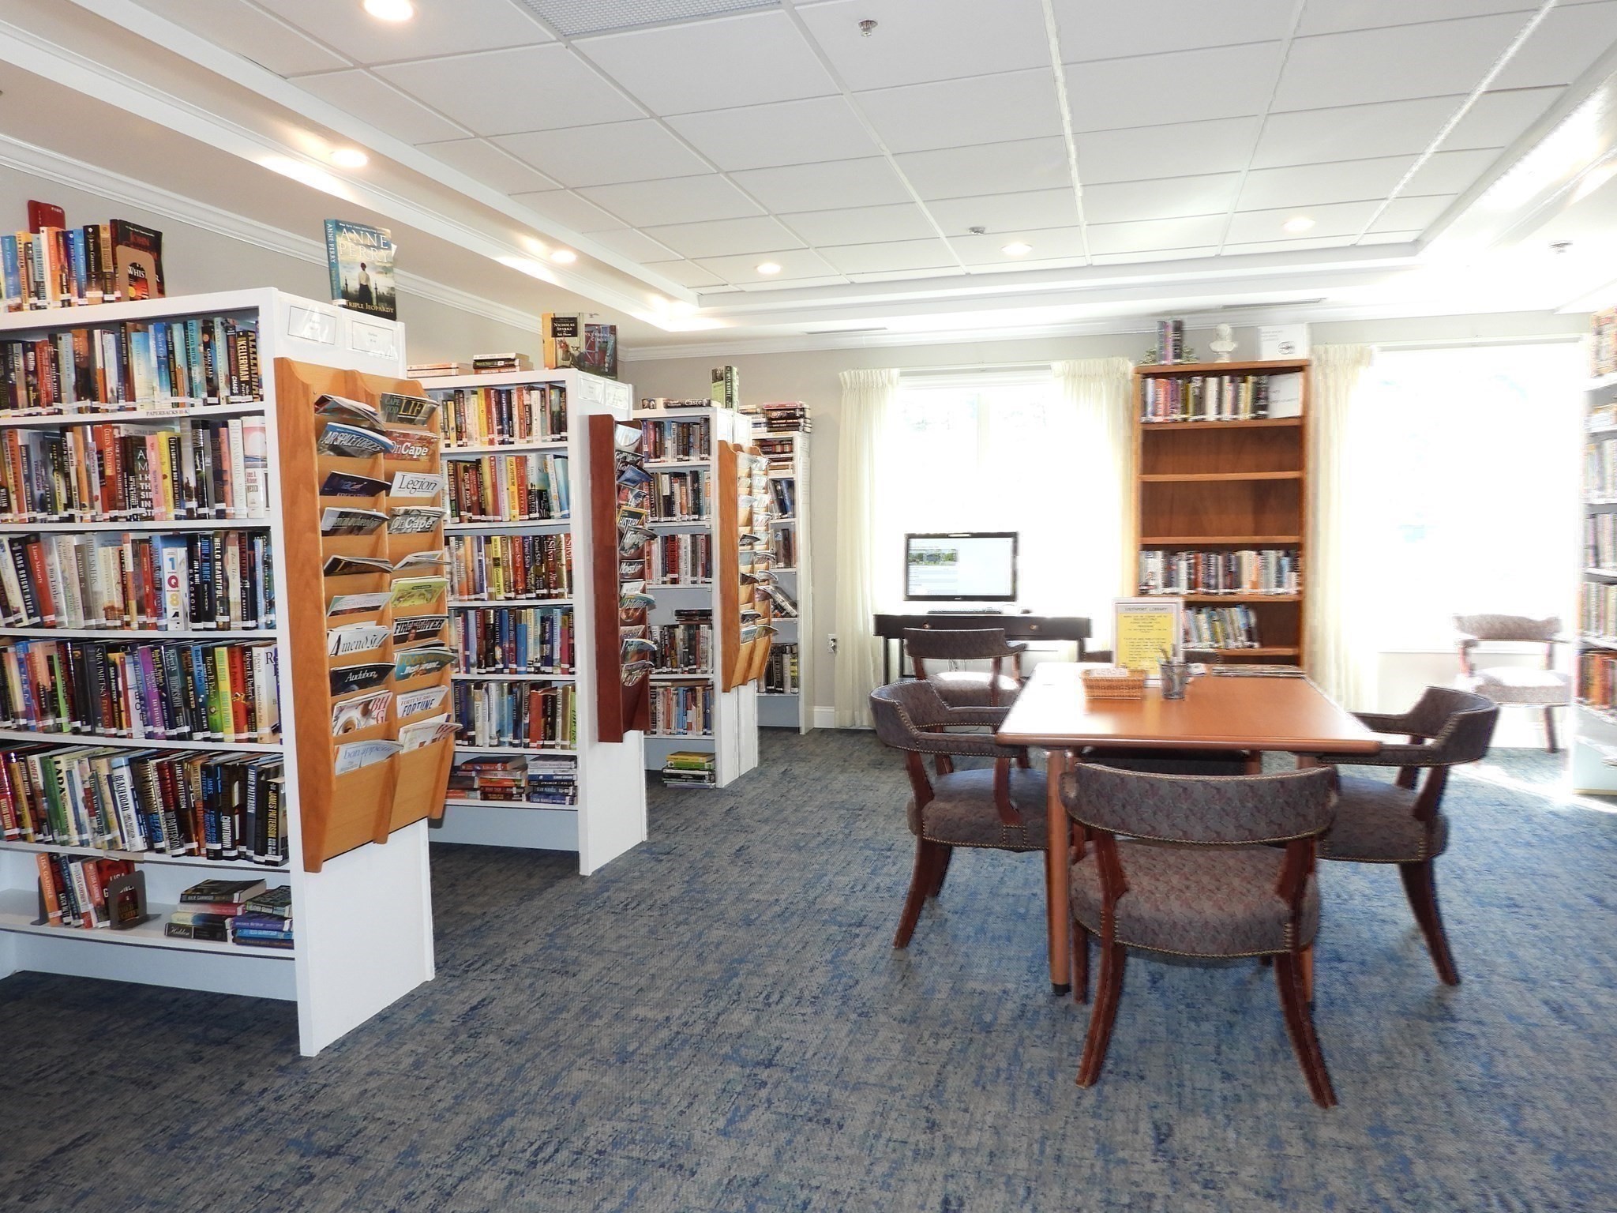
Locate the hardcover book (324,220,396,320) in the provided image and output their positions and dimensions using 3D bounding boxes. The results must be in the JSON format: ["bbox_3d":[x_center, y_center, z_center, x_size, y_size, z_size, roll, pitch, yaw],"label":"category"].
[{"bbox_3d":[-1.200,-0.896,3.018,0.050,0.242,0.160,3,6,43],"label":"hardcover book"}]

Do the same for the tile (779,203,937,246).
[{"bbox_3d":[0.229,-1.651,4.844,0.600,0.024,0.595,0,4,16],"label":"tile"}]

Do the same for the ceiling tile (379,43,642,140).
[{"bbox_3d":[-0.857,-1.522,3.306,0.600,0.024,0.595,0,4,16],"label":"ceiling tile"}]

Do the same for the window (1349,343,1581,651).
[{"bbox_3d":[3.622,-0.588,6.182,1.151,1.735,0.130,0,5,14],"label":"window"}]

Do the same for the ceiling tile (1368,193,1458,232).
[{"bbox_3d":[2.578,-1.694,4.831,0.245,0.020,0.600,0,5,16],"label":"ceiling tile"}]

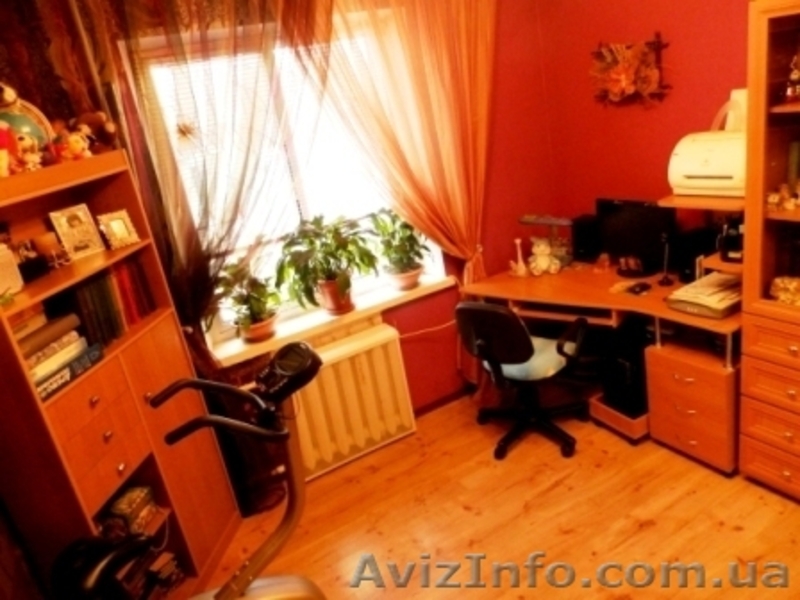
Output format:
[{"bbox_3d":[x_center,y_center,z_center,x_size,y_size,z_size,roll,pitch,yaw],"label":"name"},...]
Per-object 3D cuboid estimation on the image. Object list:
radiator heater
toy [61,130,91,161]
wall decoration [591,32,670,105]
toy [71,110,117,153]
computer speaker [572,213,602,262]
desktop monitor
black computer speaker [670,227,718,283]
[{"bbox_3d":[-0.272,0.568,3.253,0.699,0.640,0.148,-20,21,-25],"label":"radiator heater"},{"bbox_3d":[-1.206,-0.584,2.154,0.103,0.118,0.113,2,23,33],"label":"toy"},{"bbox_3d":[1.210,-1.221,3.041,0.059,0.359,0.453,-20,21,-25],"label":"wall decoration"},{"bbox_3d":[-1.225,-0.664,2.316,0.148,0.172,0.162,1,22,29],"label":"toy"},{"bbox_3d":[1.187,-0.377,3.588,0.162,0.261,0.162,-20,21,-25],"label":"computer speaker"},{"bbox_3d":[1.318,-0.342,3.195,0.177,0.413,0.482,-20,21,-25],"label":"desktop monitor"},{"bbox_3d":[1.583,-0.229,3.060,0.172,0.251,0.133,-15,18,-13],"label":"black computer speaker"}]

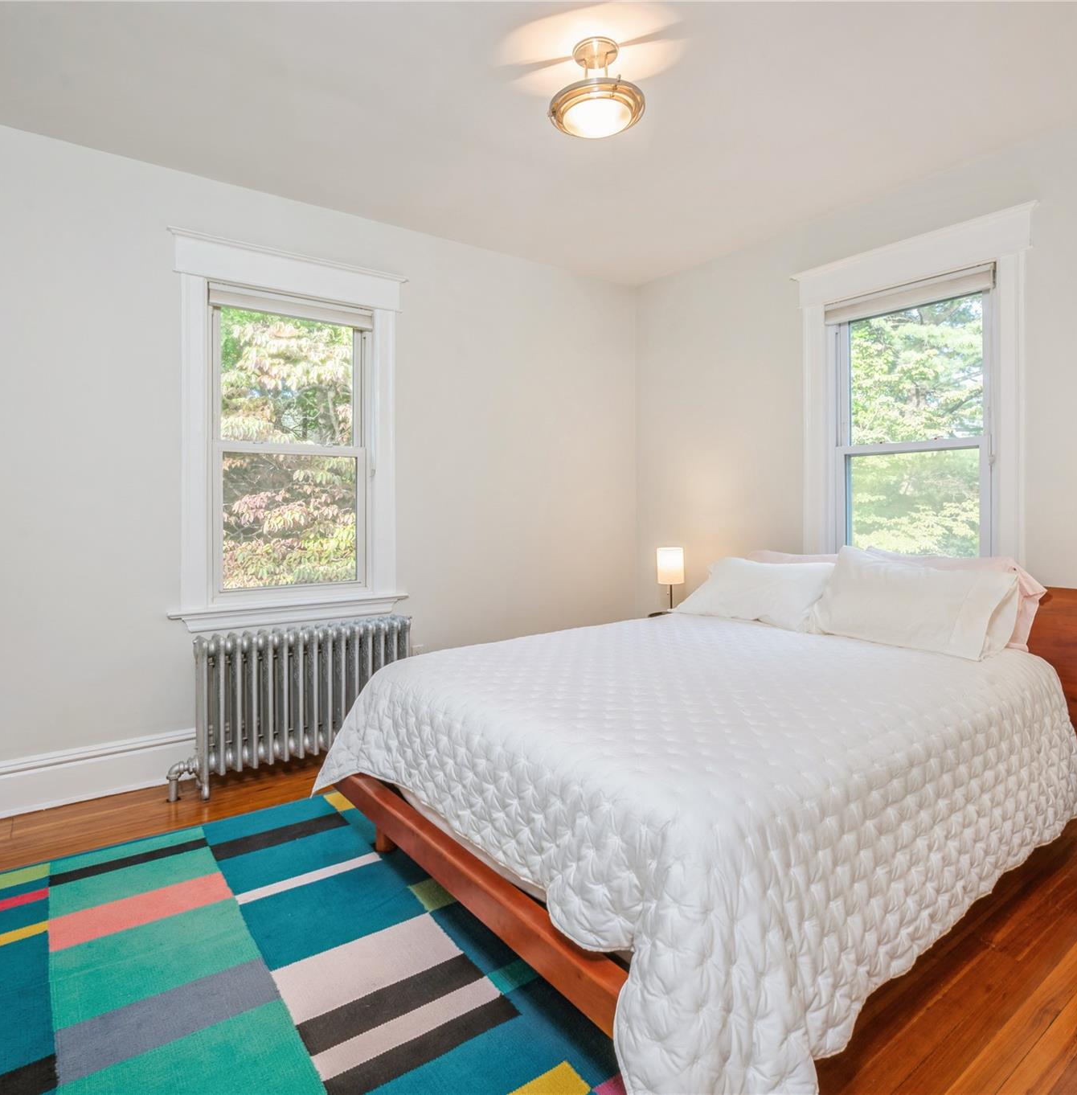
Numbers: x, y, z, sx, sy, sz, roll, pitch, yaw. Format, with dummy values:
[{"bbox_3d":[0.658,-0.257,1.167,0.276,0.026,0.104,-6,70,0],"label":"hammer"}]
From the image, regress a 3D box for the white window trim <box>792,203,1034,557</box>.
[{"bbox_3d":[1.690,-0.546,2.990,0.100,1.720,1.040,-1,2,-38],"label":"white window trim"}]

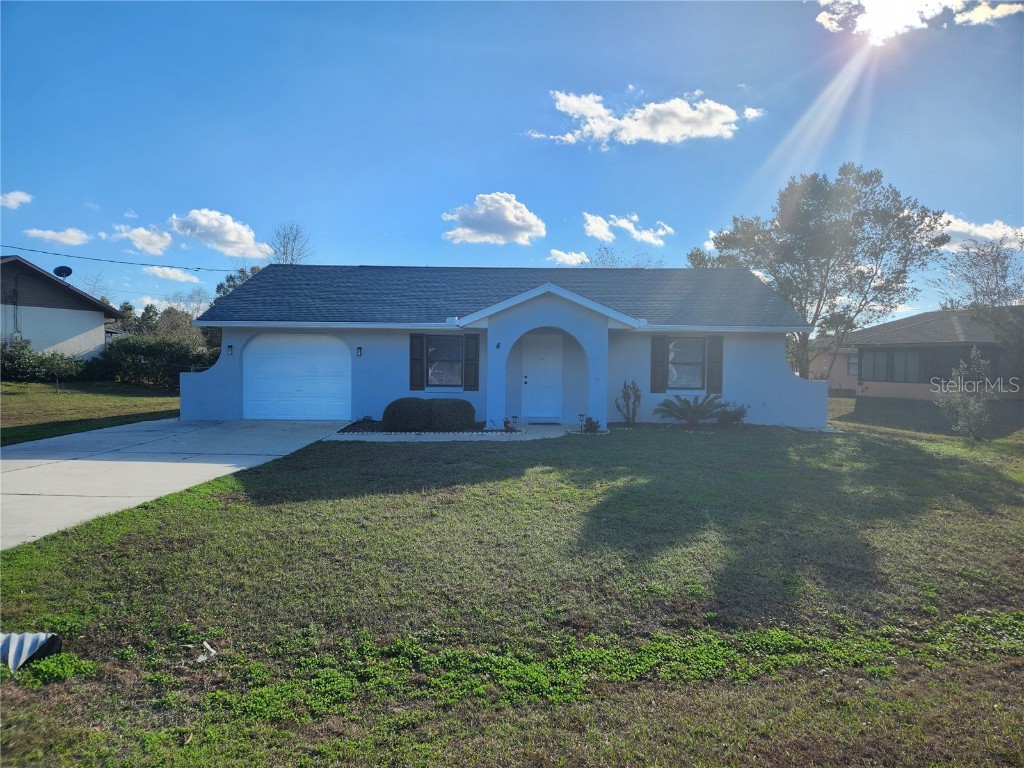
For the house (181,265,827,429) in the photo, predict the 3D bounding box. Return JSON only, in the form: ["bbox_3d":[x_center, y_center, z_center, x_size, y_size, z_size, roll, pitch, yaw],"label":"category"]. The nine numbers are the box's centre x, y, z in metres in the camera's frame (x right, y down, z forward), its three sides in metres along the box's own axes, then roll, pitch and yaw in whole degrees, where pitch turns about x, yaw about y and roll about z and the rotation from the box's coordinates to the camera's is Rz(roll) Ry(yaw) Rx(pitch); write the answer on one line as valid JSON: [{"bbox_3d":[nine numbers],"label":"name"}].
[{"bbox_3d":[-0.080,-1.370,20.700,16.100,4.550,10.500,1,2,2],"label":"house"}]

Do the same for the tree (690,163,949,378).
[{"bbox_3d":[11.450,-3.700,25.400,9.500,9.100,8.800,1,2,0],"label":"tree"}]

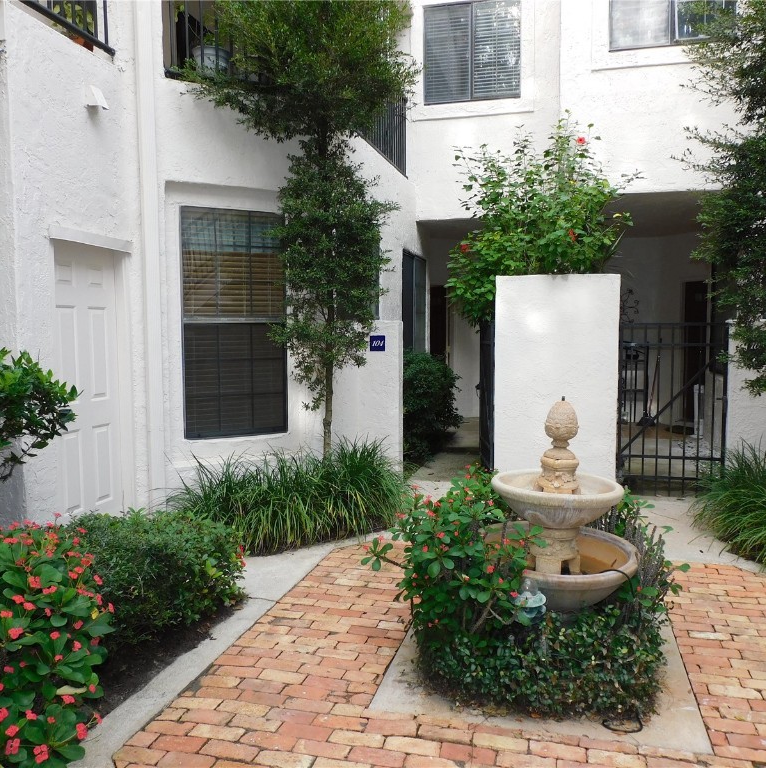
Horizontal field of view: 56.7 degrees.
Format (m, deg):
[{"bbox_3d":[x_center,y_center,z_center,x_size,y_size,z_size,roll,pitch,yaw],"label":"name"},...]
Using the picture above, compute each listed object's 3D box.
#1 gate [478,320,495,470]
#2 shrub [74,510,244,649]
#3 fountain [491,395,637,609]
[{"bbox_3d":[1.030,0.151,7.077,0.050,1.470,0.800,0,5,-1],"label":"gate"},{"bbox_3d":[-1.284,0.979,3.819,0.840,0.500,0.860,1,5,15],"label":"shrub"},{"bbox_3d":[0.818,0.631,3.279,0.680,1.120,0.680,1,5,15],"label":"fountain"}]

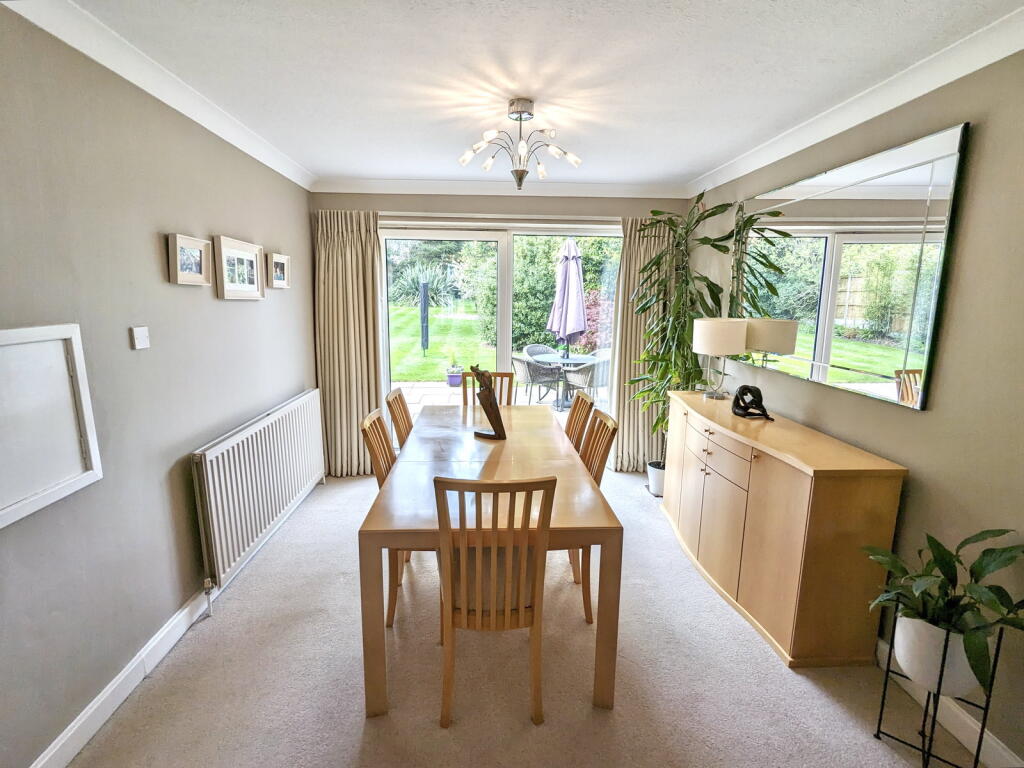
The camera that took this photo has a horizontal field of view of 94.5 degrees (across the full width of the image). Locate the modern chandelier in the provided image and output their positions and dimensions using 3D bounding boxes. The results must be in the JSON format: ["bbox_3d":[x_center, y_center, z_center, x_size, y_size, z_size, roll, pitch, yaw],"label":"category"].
[{"bbox_3d":[0.042,-1.138,2.272,0.585,0.398,0.577,0,10,-4],"label":"modern chandelier"}]

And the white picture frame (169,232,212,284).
[{"bbox_3d":[-1.512,-0.575,2.228,0.045,0.217,0.265,0,10,-4],"label":"white picture frame"}]

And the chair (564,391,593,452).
[{"bbox_3d":[0.180,0.545,2.804,0.520,0.970,0.440,0,10,-4],"label":"chair"}]

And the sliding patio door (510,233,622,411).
[{"bbox_3d":[0.490,-0.291,4.296,1.079,2.095,0.070,0,10,-4],"label":"sliding patio door"}]

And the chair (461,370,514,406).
[{"bbox_3d":[-0.167,0.453,3.403,0.442,0.991,0.530,0,10,-4],"label":"chair"}]

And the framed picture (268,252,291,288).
[{"bbox_3d":[-1.537,-0.745,3.140,0.033,0.217,0.265,0,10,-4],"label":"framed picture"}]

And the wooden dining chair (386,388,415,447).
[{"bbox_3d":[-0.460,0.529,2.863,0.520,0.970,0.440,0,10,-4],"label":"wooden dining chair"}]

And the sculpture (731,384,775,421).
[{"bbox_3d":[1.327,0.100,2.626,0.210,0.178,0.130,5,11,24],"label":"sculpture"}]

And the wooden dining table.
[{"bbox_3d":[-0.129,0.695,2.639,0.920,0.730,1.920,0,10,-4],"label":"wooden dining table"}]

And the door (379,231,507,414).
[{"bbox_3d":[-0.604,-0.296,4.227,1.126,2.079,0.070,0,10,-4],"label":"door"}]

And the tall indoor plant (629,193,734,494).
[{"bbox_3d":[1.177,-0.241,3.573,0.620,2.260,0.660,0,10,-4],"label":"tall indoor plant"}]

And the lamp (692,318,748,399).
[{"bbox_3d":[1.393,-0.164,3.204,0.340,0.540,0.340,0,10,-4],"label":"lamp"}]

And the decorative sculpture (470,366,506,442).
[{"bbox_3d":[-0.135,0.100,2.720,0.200,0.429,0.109,0,10,-4],"label":"decorative sculpture"}]

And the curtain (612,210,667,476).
[{"bbox_3d":[1.122,-0.289,4.059,0.500,2.170,0.130,0,10,-4],"label":"curtain"}]

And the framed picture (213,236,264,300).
[{"bbox_3d":[-1.540,-0.646,2.690,0.047,0.321,0.465,0,10,-4],"label":"framed picture"}]

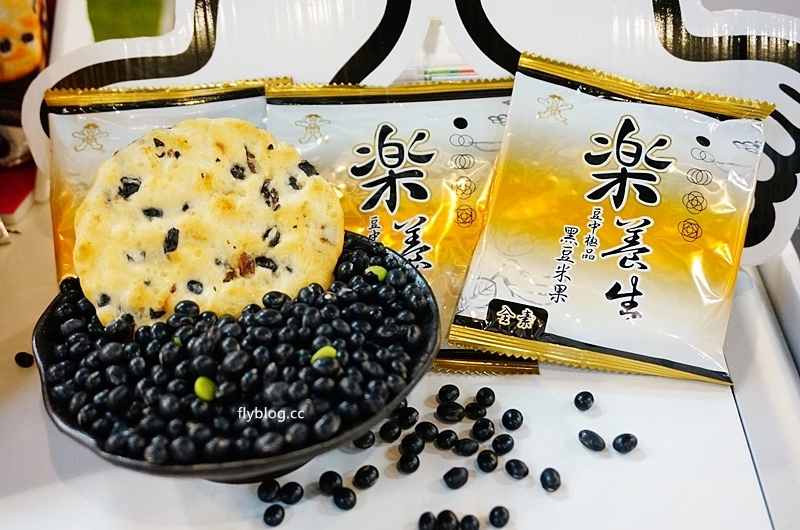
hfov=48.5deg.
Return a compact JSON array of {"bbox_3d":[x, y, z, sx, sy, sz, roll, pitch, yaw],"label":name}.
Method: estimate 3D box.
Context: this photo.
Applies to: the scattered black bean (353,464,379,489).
[{"bbox_3d":[-0.012,0.075,0.314,0.010,0.008,0.008,-28,43,-36],"label":"scattered black bean"}]

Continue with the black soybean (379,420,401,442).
[{"bbox_3d":[-0.004,0.064,0.340,0.008,0.008,0.009,0,32,-1],"label":"black soybean"}]

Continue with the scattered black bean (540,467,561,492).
[{"bbox_3d":[0.056,0.080,0.330,0.007,0.007,0.010,3,28,6],"label":"scattered black bean"}]

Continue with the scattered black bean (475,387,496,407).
[{"bbox_3d":[0.034,0.052,0.351,0.007,0.007,0.008,6,34,9],"label":"scattered black bean"}]

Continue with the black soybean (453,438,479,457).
[{"bbox_3d":[0.025,0.069,0.333,0.010,0.007,0.007,3,32,5],"label":"black soybean"}]

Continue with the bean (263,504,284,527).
[{"bbox_3d":[-0.044,0.089,0.314,0.007,0.006,0.009,4,28,7],"label":"bean"}]

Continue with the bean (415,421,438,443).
[{"bbox_3d":[0.010,0.063,0.334,0.009,0.007,0.007,17,37,23],"label":"bean"}]

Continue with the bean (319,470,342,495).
[{"bbox_3d":[-0.025,0.081,0.327,0.008,0.008,0.009,-3,28,-5],"label":"bean"}]

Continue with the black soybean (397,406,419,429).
[{"bbox_3d":[0.003,0.060,0.347,0.008,0.008,0.009,0,32,1],"label":"black soybean"}]

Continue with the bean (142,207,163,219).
[{"bbox_3d":[-0.083,-0.018,0.301,0.007,0.005,0.004,0,33,0],"label":"bean"}]

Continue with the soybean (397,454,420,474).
[{"bbox_3d":[0.003,0.073,0.325,0.008,0.008,0.008,0,32,1],"label":"soybean"}]

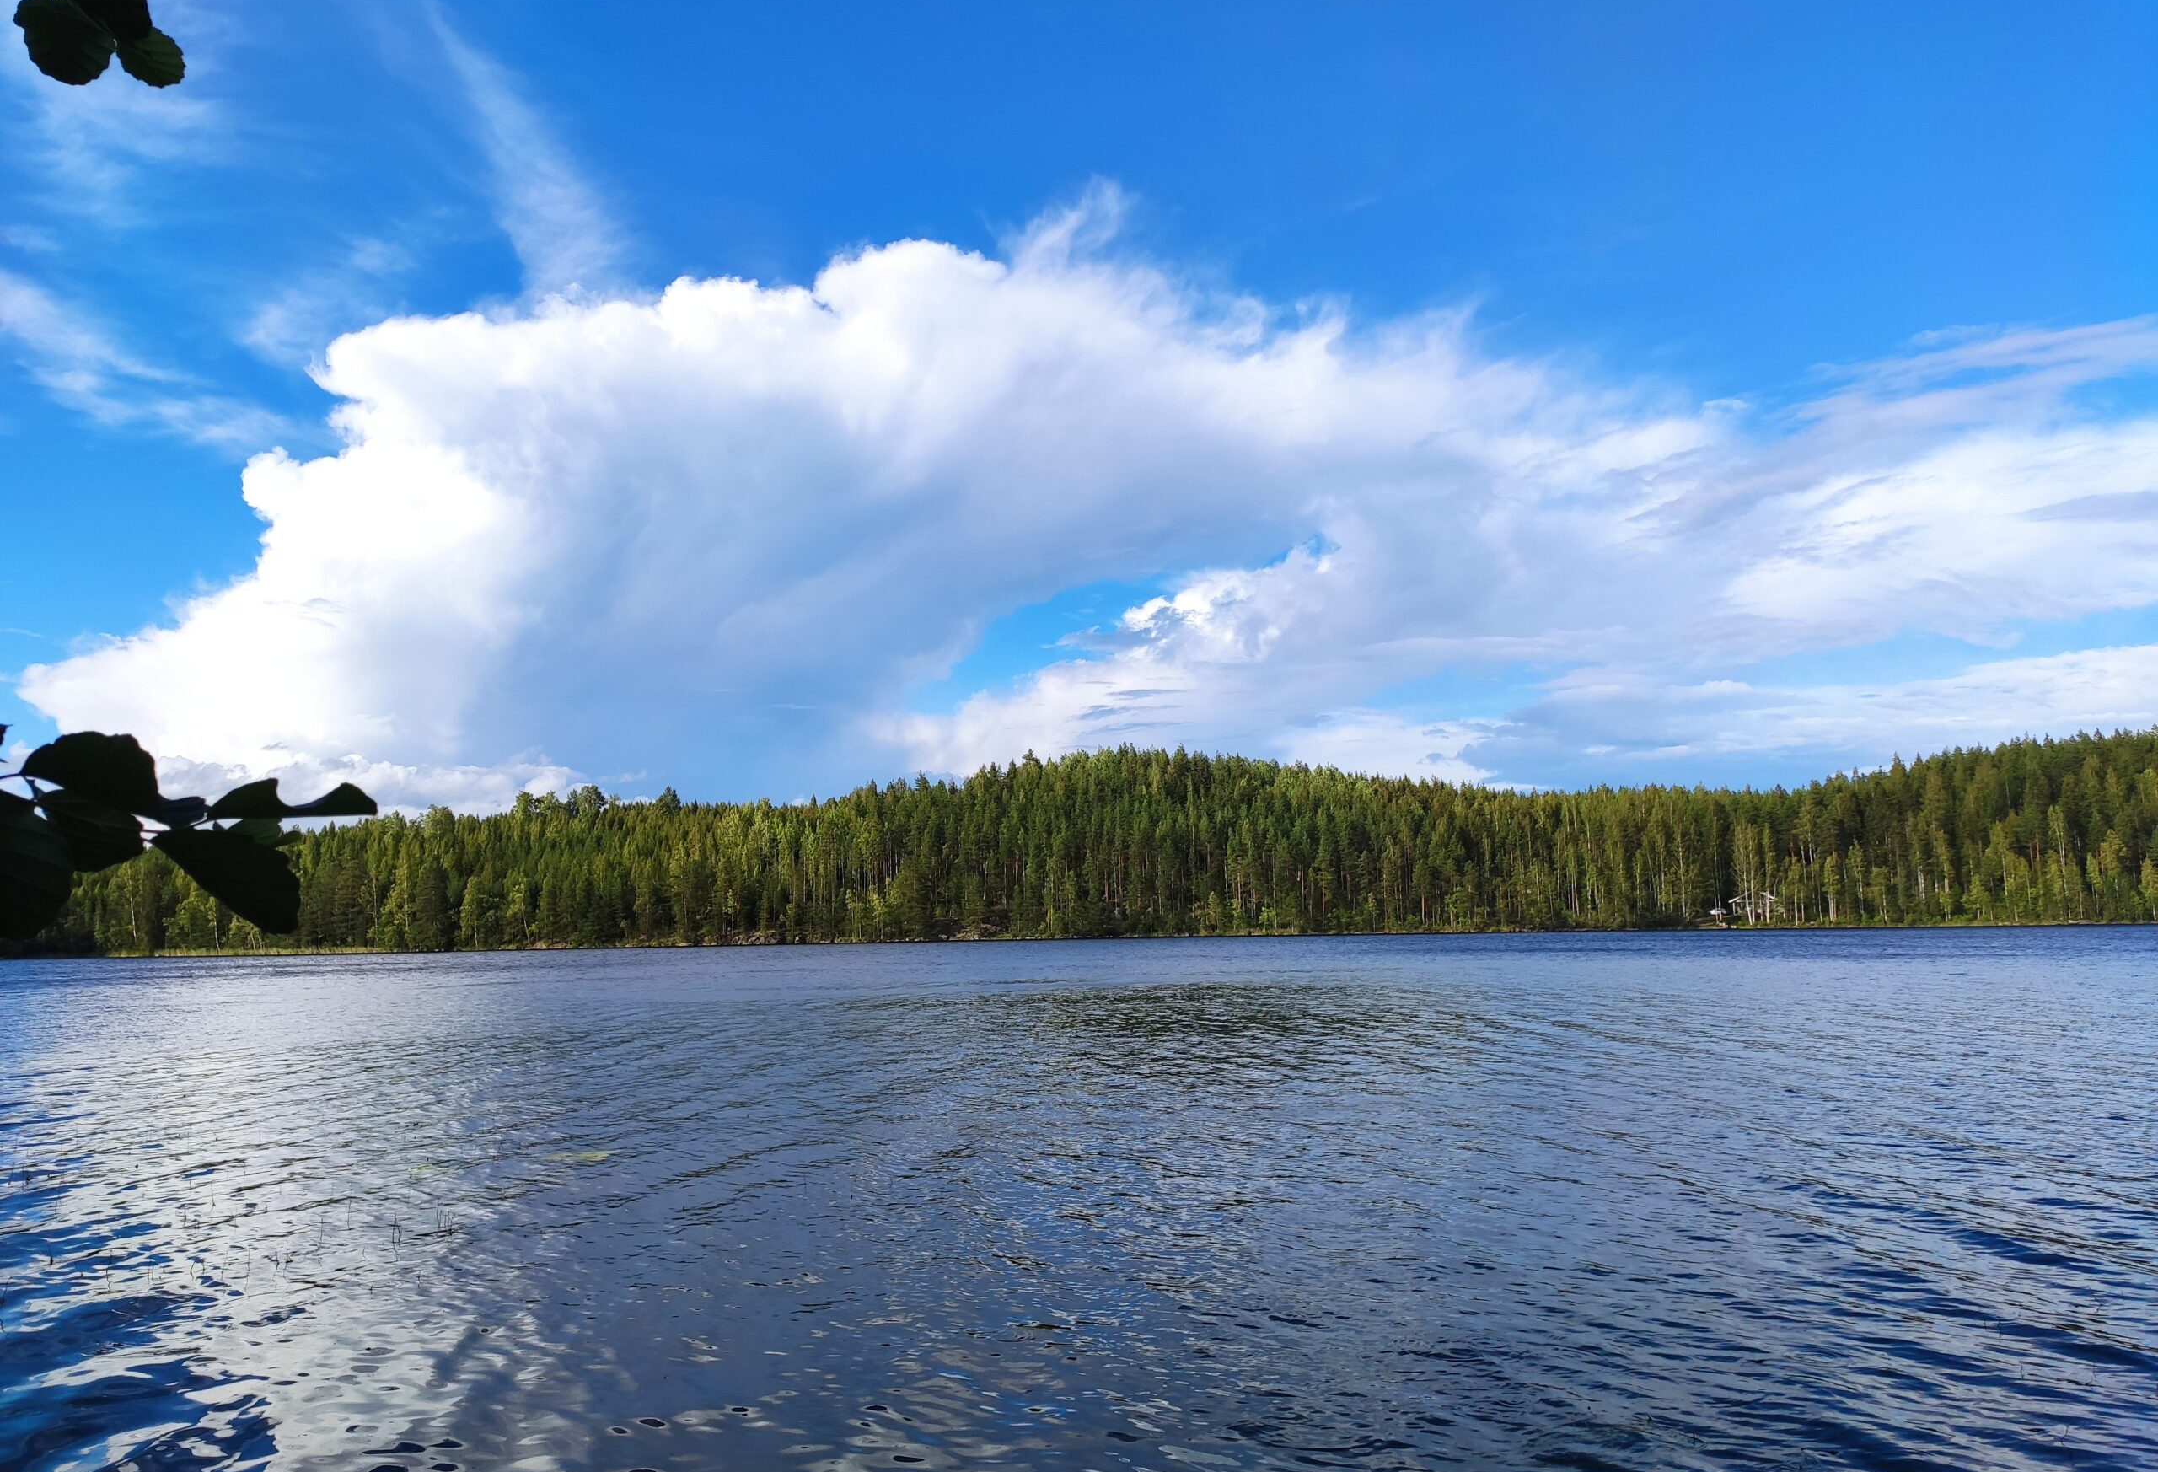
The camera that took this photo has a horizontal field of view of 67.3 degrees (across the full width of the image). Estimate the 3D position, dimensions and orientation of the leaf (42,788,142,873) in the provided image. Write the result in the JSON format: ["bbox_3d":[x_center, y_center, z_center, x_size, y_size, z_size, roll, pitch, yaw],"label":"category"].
[{"bbox_3d":[-0.579,0.054,0.950,0.050,0.050,0.035,1,-7,-14],"label":"leaf"}]

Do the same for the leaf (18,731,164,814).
[{"bbox_3d":[-0.566,0.021,0.930,0.063,0.046,0.045,1,-7,-14],"label":"leaf"}]

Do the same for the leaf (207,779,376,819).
[{"bbox_3d":[-0.460,0.037,0.950,0.087,0.022,0.050,1,-7,-14],"label":"leaf"}]

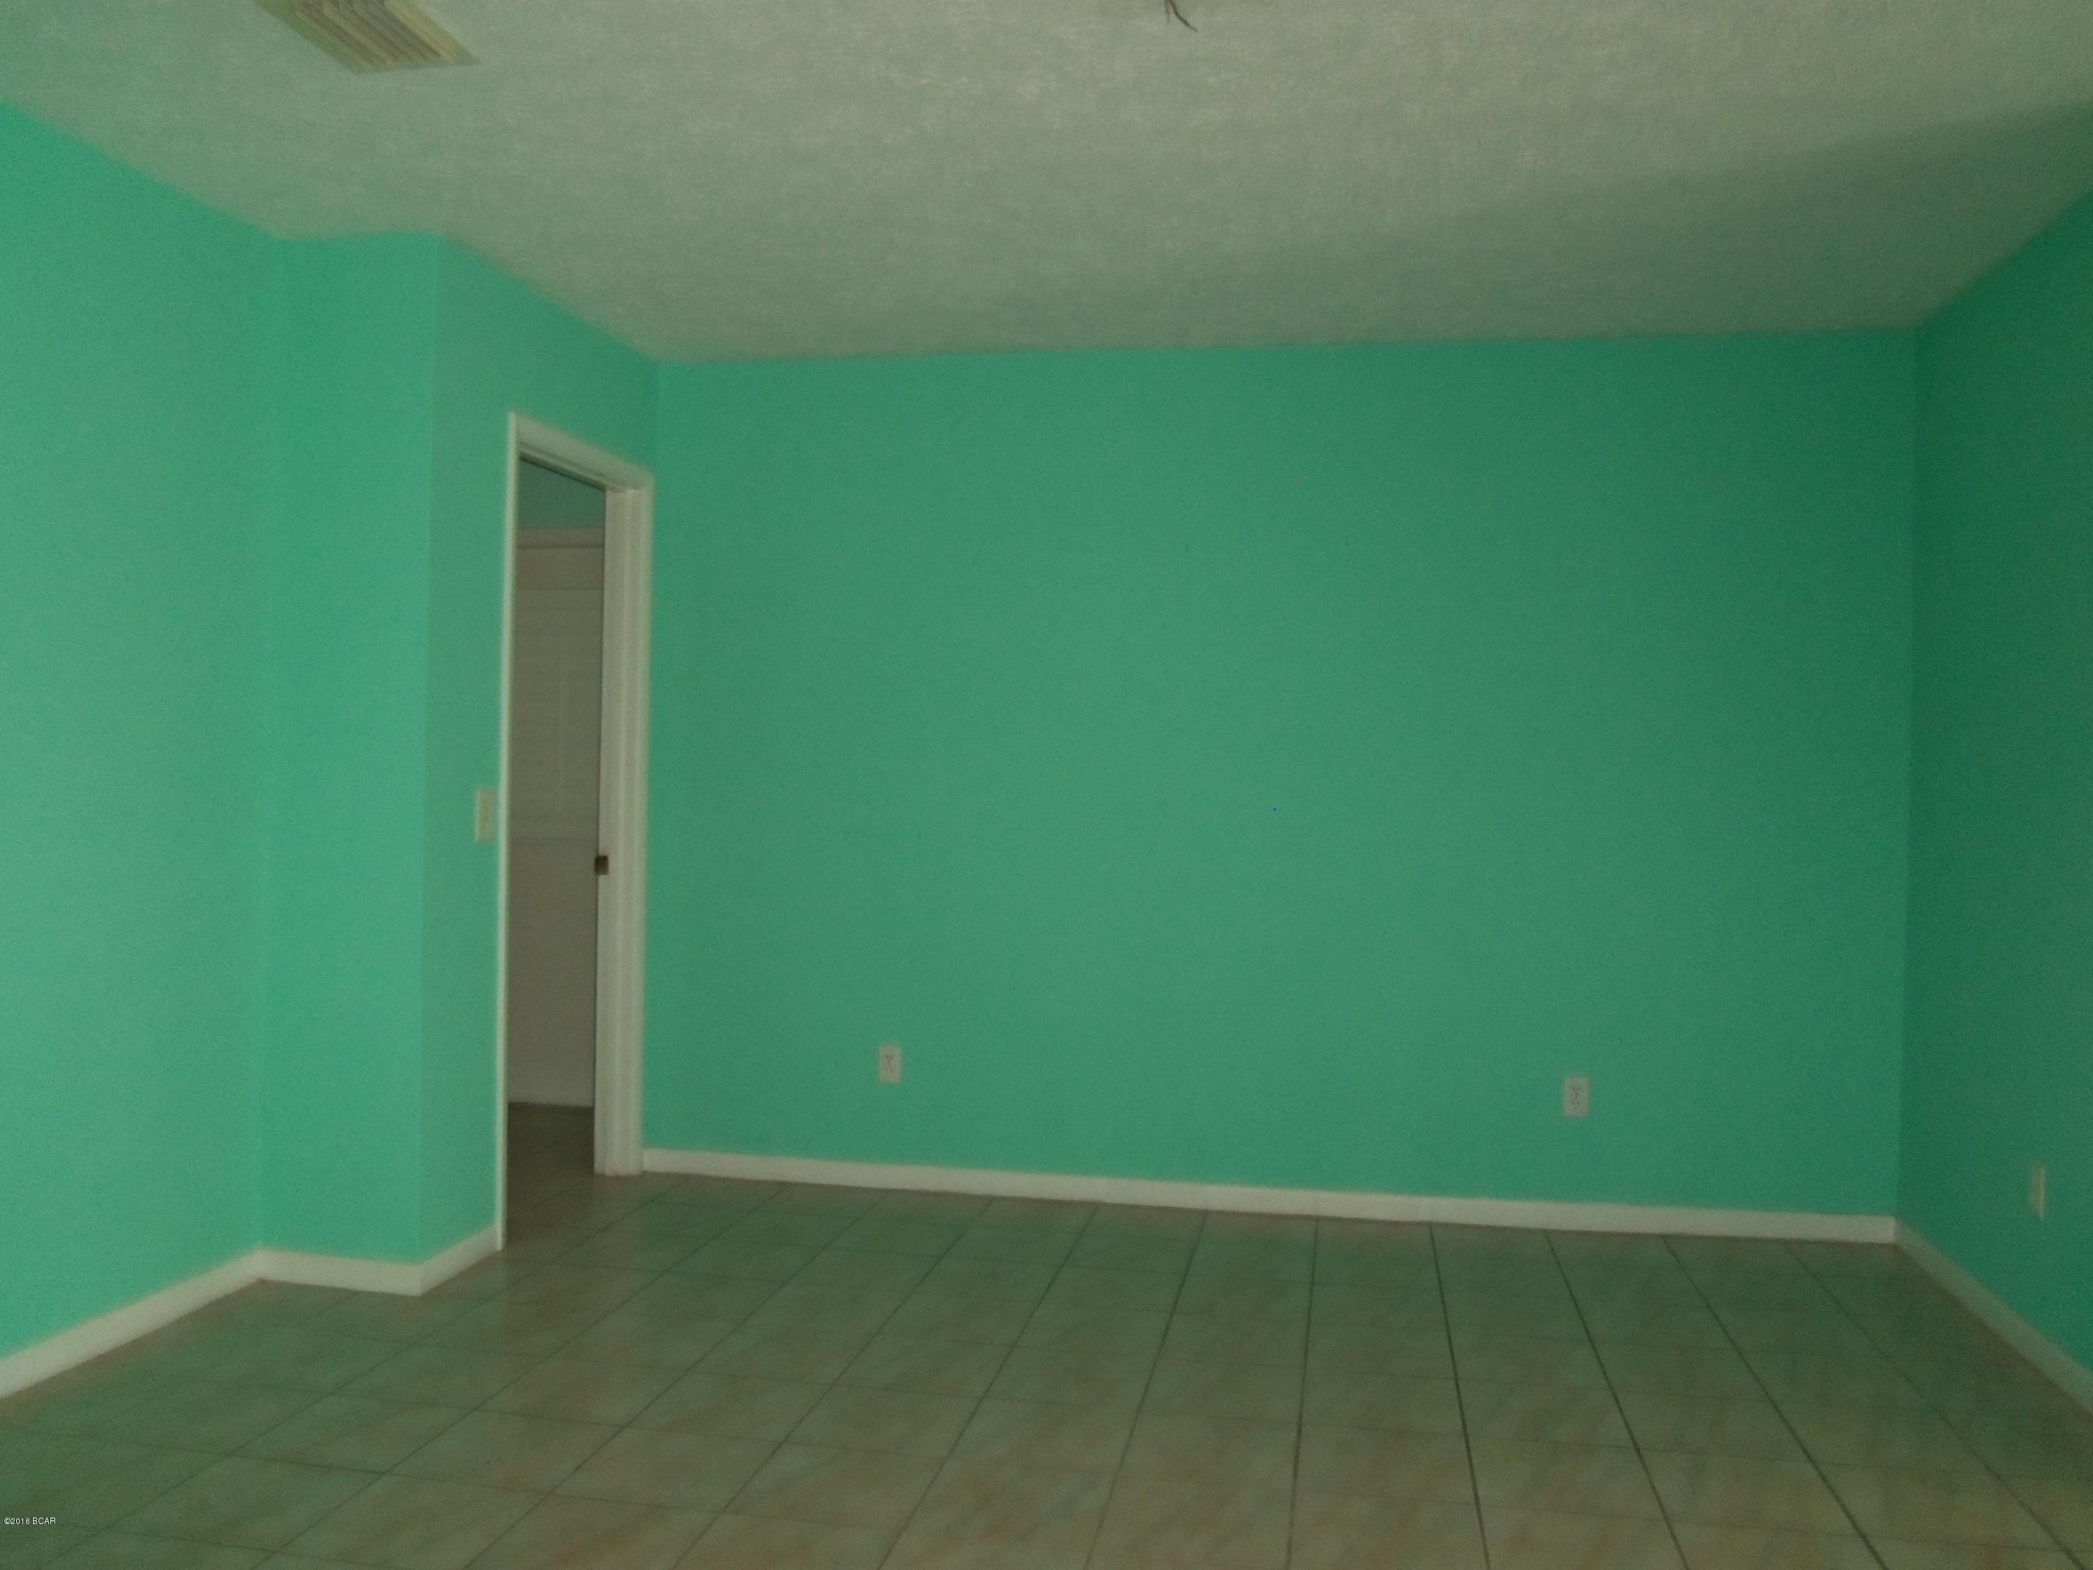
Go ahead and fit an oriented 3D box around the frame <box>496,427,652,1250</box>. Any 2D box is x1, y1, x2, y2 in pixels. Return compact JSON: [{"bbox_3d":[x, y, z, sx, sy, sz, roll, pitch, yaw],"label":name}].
[{"bbox_3d":[-1.334,0.117,4.680,0.140,2.100,0.895,1,0,10],"label":"frame"}]

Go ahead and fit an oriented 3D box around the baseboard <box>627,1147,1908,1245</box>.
[{"bbox_3d":[0.532,1.163,4.802,3.539,0.075,0.017,1,0,10],"label":"baseboard"}]

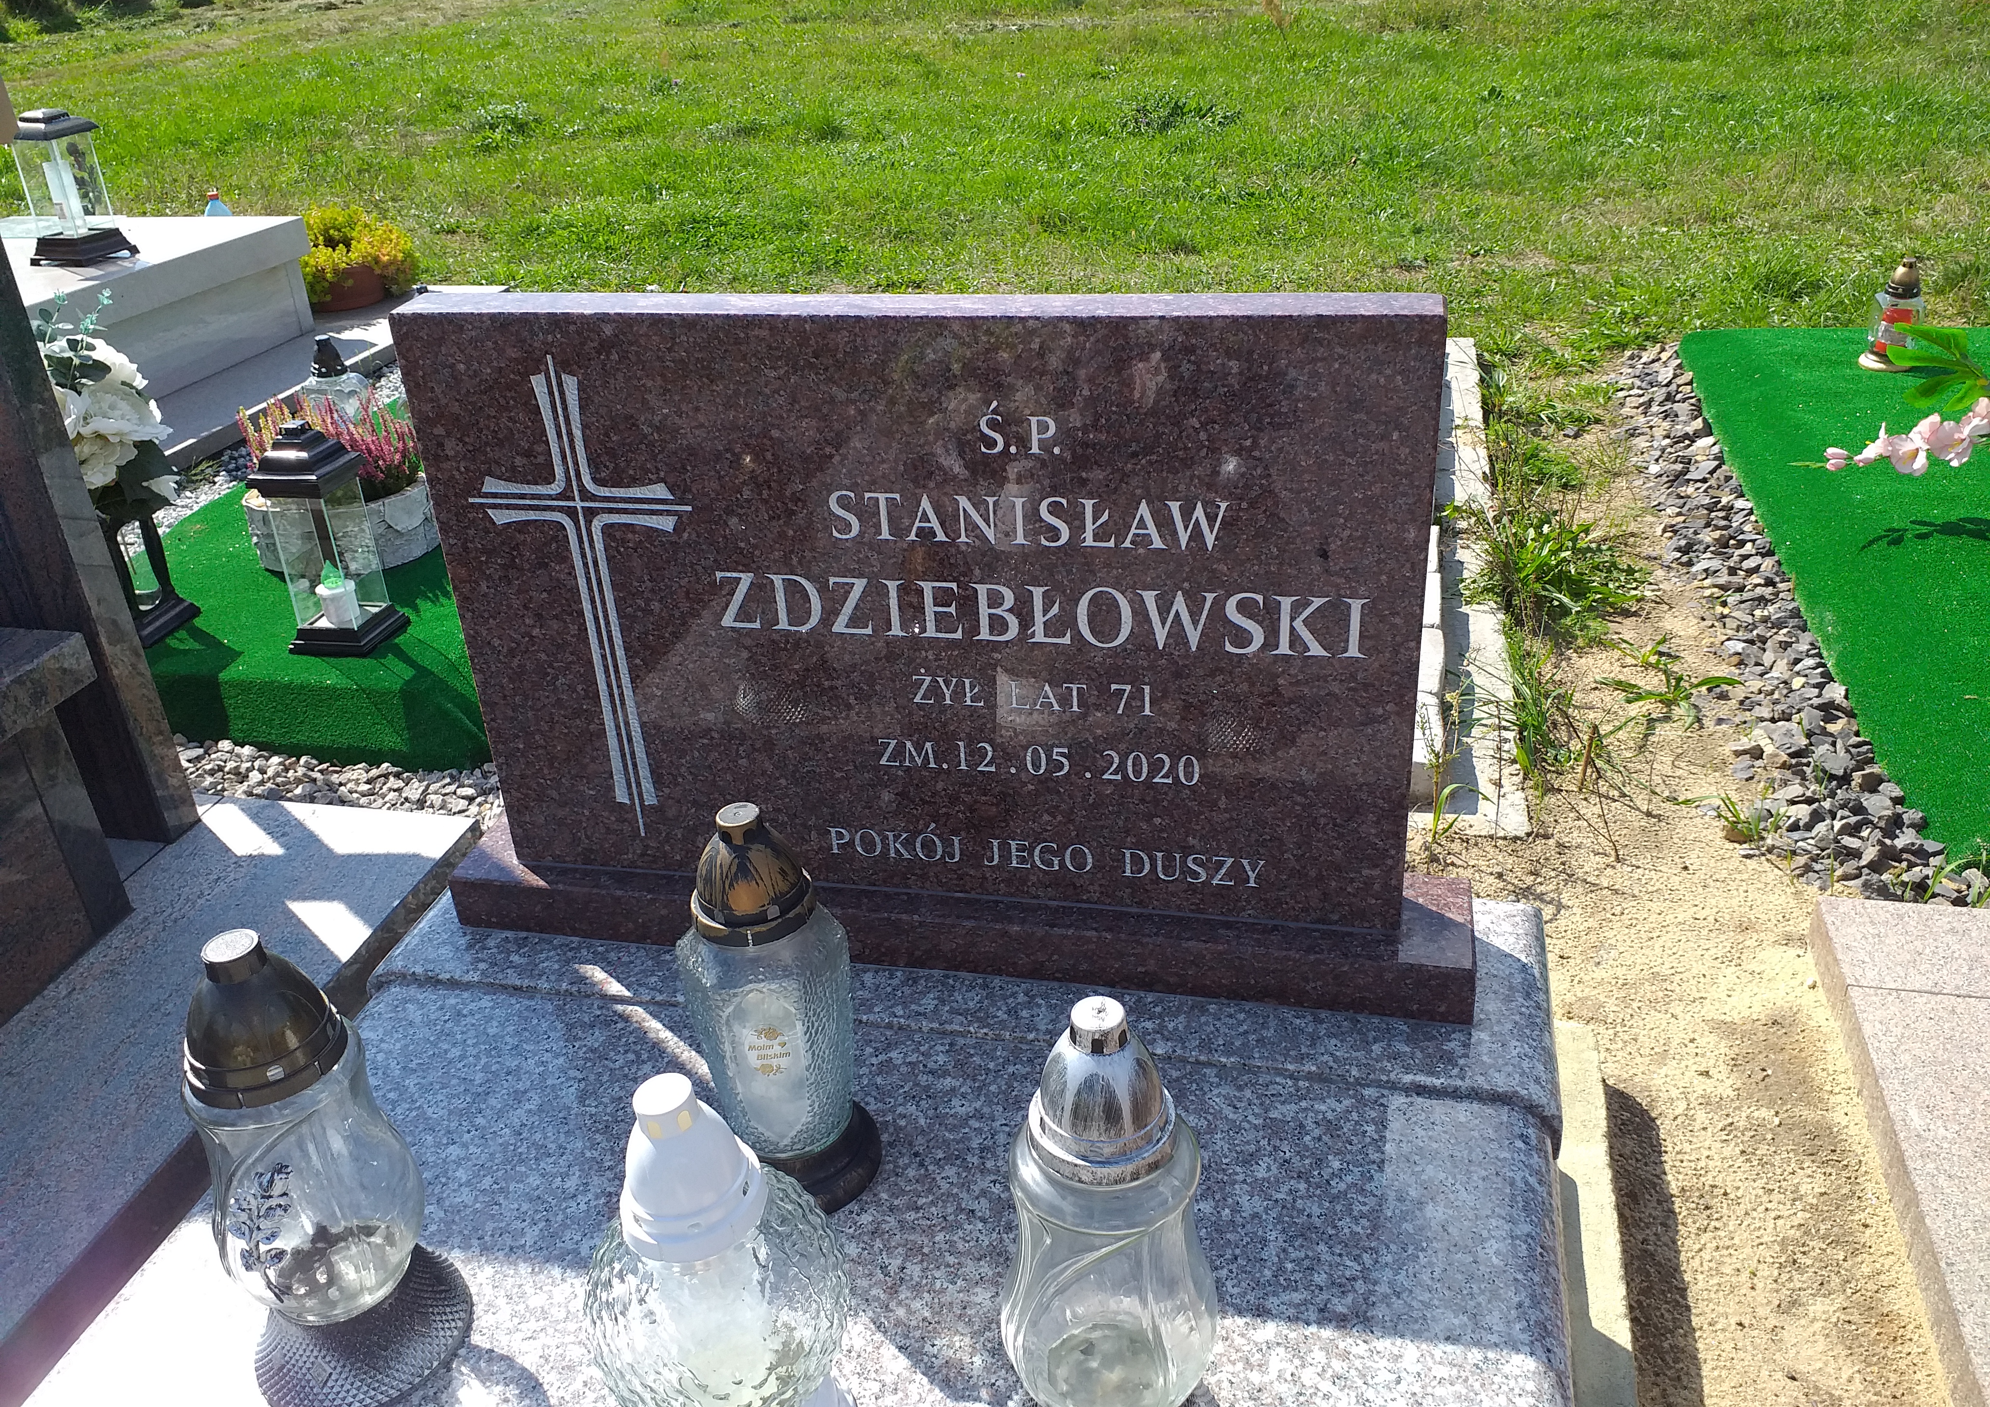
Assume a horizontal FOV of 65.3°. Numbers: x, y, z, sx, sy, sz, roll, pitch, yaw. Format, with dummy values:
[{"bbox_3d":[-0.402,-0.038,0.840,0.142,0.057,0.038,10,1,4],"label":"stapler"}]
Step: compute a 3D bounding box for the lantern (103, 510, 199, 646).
[{"bbox_3d":[-1.293,-0.243,2.266,0.119,0.290,0.119,5,29,16],"label":"lantern"}]

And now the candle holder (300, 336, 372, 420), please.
[{"bbox_3d":[-1.281,-0.585,3.000,0.135,0.233,0.125,-15,30,-20],"label":"candle holder"}]

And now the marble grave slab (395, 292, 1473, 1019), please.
[{"bbox_3d":[-0.064,-0.047,1.354,0.965,0.601,0.133,3,29,13],"label":"marble grave slab"}]

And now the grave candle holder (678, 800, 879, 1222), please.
[{"bbox_3d":[-0.173,0.221,1.177,0.140,0.324,0.140,-9,29,-10],"label":"grave candle holder"}]

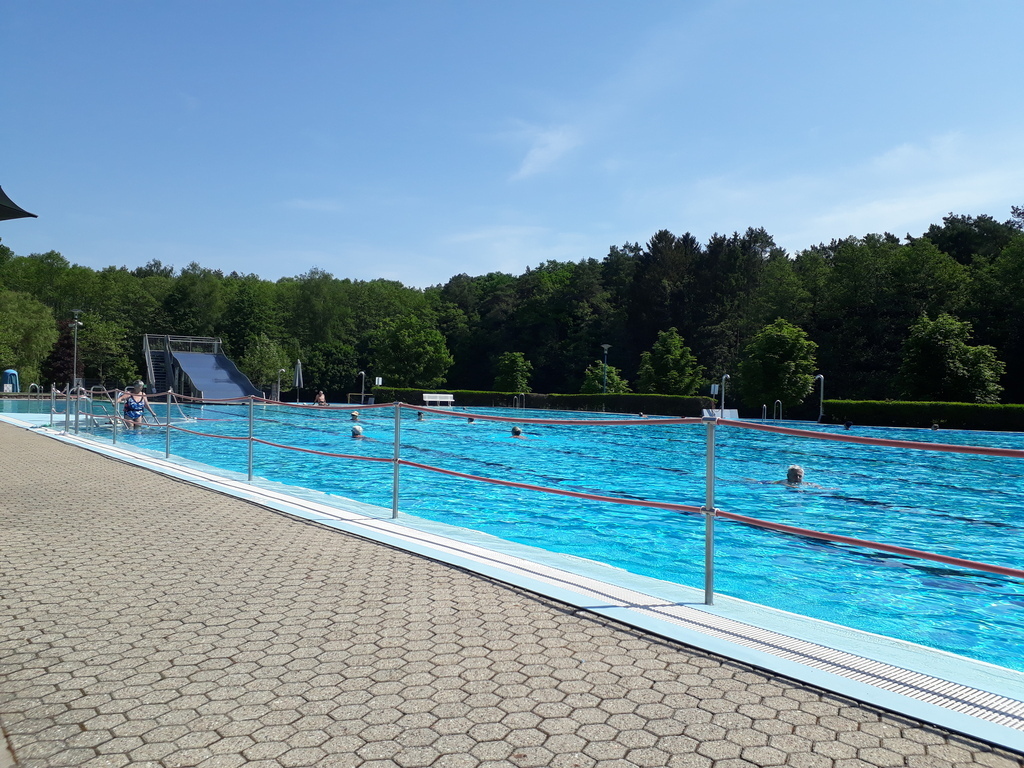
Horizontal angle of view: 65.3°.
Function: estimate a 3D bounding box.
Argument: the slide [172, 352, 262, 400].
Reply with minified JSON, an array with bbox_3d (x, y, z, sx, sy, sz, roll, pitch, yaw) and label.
[{"bbox_3d":[-19.114,-0.456,51.668,3.600,3.300,7.200,2,-1,-38],"label":"slide"}]

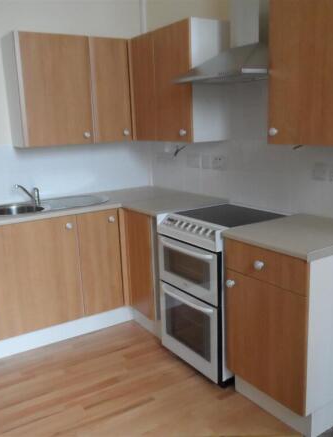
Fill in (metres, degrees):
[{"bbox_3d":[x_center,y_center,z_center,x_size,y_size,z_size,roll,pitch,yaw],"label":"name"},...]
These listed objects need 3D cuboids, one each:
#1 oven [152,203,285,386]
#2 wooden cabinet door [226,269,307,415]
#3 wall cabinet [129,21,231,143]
[{"bbox_3d":[0.368,0.429,2.491,0.620,0.900,0.535,-11,16,-34],"label":"oven"},{"bbox_3d":[0.466,0.570,1.956,0.020,0.570,0.492,-11,16,-34],"label":"wooden cabinet door"},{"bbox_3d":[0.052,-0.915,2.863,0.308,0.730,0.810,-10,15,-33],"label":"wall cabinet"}]

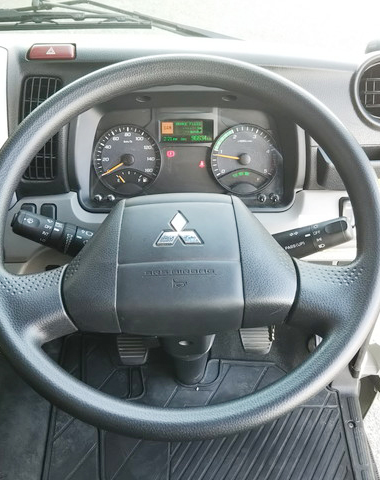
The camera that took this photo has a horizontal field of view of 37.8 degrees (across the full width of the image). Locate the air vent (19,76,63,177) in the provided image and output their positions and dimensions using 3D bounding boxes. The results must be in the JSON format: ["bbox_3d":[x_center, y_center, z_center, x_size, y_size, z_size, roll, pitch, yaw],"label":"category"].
[{"bbox_3d":[-0.190,-0.142,0.708,0.050,0.131,0.028,0,9,-4],"label":"air vent"}]

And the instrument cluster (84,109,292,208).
[{"bbox_3d":[-0.003,-0.110,0.745,0.264,0.137,0.050,0,8,0],"label":"instrument cluster"}]

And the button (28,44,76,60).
[{"bbox_3d":[-0.173,-0.236,0.697,0.058,0.020,0.018,0,9,0],"label":"button"}]

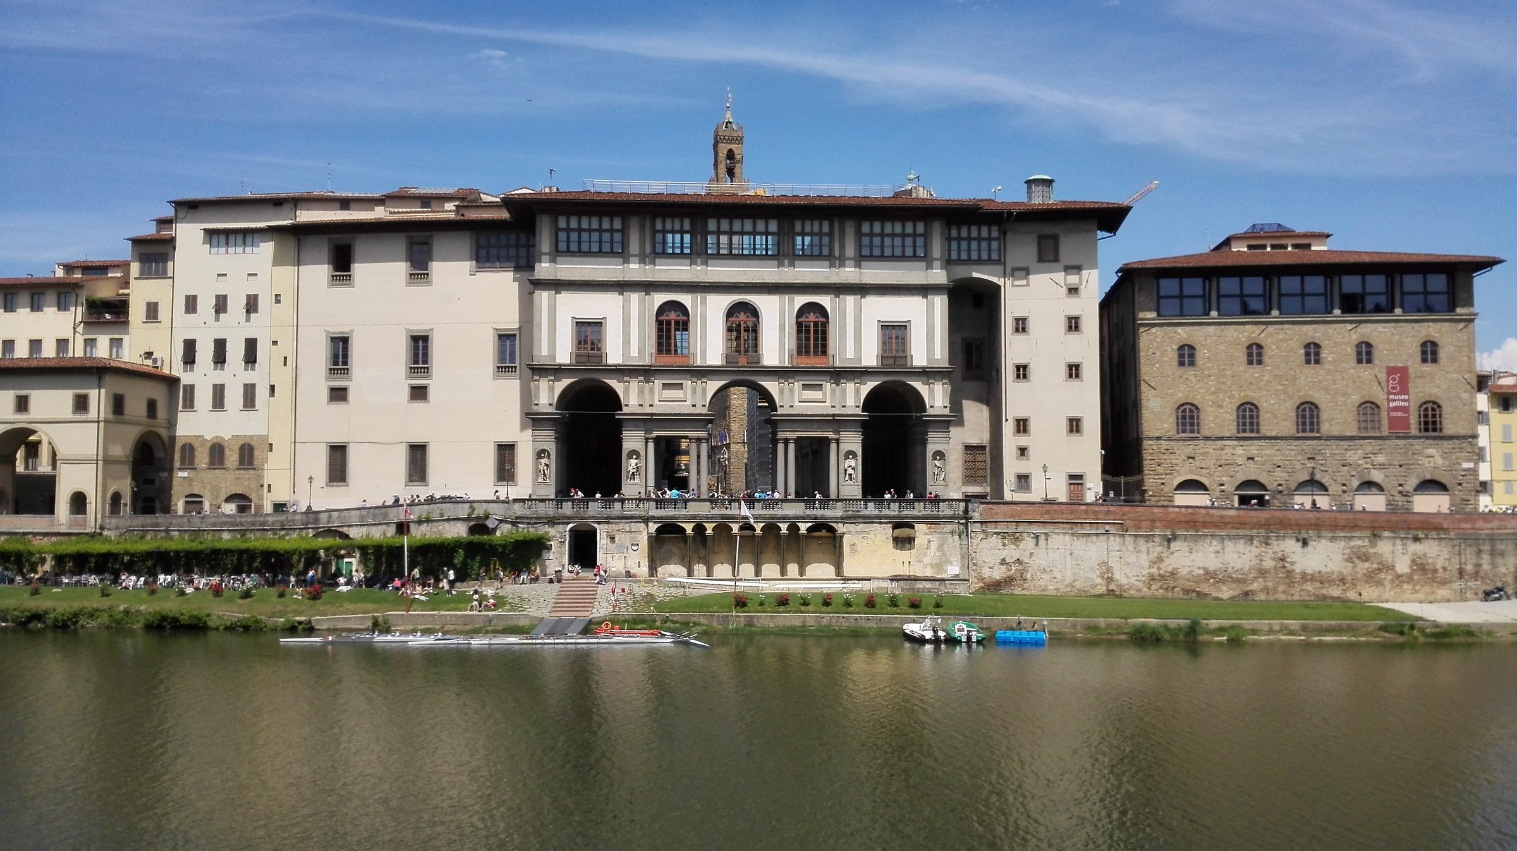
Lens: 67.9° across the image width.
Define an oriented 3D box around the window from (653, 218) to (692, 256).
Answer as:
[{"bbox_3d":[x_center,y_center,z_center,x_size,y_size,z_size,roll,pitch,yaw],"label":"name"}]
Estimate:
[{"bbox_3d":[-7.846,-17.232,102.818,3.663,3.489,0.400,0,-3,-4],"label":"window"}]

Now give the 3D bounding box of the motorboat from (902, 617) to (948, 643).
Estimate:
[{"bbox_3d":[10.547,13.148,72.788,1.800,1.400,4.300,1,-3,-27],"label":"motorboat"}]

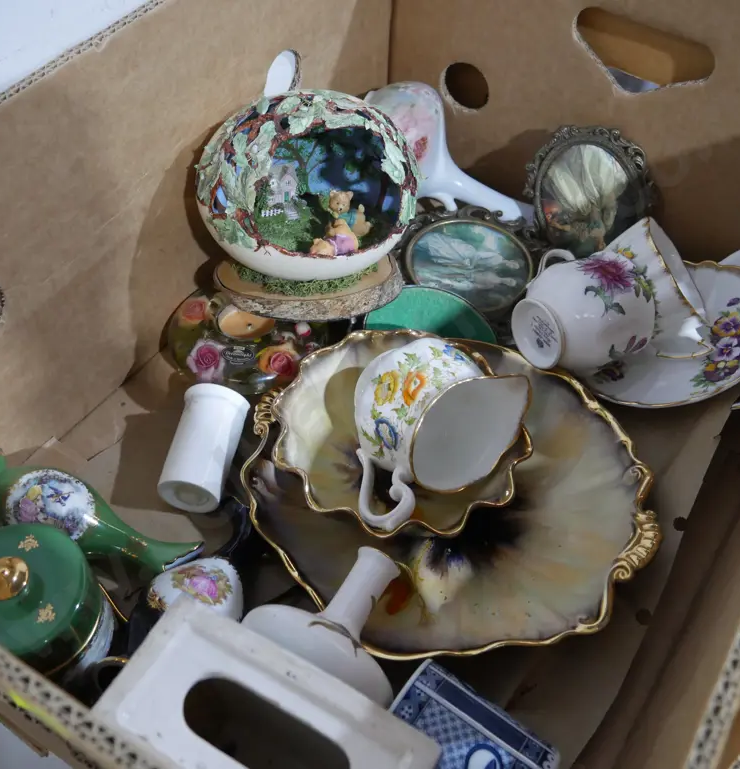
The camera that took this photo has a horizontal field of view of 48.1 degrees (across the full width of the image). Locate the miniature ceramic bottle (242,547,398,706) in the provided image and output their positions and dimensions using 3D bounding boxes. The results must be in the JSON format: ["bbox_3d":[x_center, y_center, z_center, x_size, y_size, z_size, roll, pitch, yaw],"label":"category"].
[{"bbox_3d":[-0.014,0.122,0.432,0.089,0.089,0.083,30,85,20],"label":"miniature ceramic bottle"}]

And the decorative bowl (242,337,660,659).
[{"bbox_3d":[0.043,0.066,0.511,0.260,0.040,0.230,18,54,11],"label":"decorative bowl"}]

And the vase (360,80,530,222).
[{"bbox_3d":[0.054,-0.167,0.656,0.161,0.112,0.098,27,15,6],"label":"vase"}]

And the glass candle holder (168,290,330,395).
[{"bbox_3d":[-0.085,-0.040,0.576,0.117,0.056,0.117,-7,53,-8],"label":"glass candle holder"}]

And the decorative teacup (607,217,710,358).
[{"bbox_3d":[0.189,-0.055,0.583,0.098,0.062,0.098,58,30,-6],"label":"decorative teacup"}]

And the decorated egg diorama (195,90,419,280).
[{"bbox_3d":[-0.039,-0.122,0.521,0.139,0.124,0.118,-6,27,-12],"label":"decorated egg diorama"}]

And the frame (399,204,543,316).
[{"bbox_3d":[0.074,-0.087,0.610,0.114,0.014,0.094,3,79,4],"label":"frame"}]

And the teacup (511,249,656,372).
[{"bbox_3d":[0.129,-0.050,0.542,0.063,0.084,0.102,-22,90,-28],"label":"teacup"}]

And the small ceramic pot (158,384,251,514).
[{"bbox_3d":[-0.102,0.039,0.508,0.041,0.041,0.067,6,53,4],"label":"small ceramic pot"}]

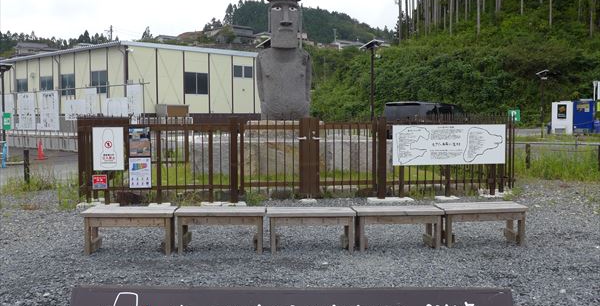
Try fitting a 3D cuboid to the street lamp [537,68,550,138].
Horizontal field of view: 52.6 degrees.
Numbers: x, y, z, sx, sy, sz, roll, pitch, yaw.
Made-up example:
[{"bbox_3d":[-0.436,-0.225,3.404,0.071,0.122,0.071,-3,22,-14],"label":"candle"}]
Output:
[{"bbox_3d":[12.966,-2.602,32.400,0.510,3.689,0.510,3,4,37],"label":"street lamp"}]

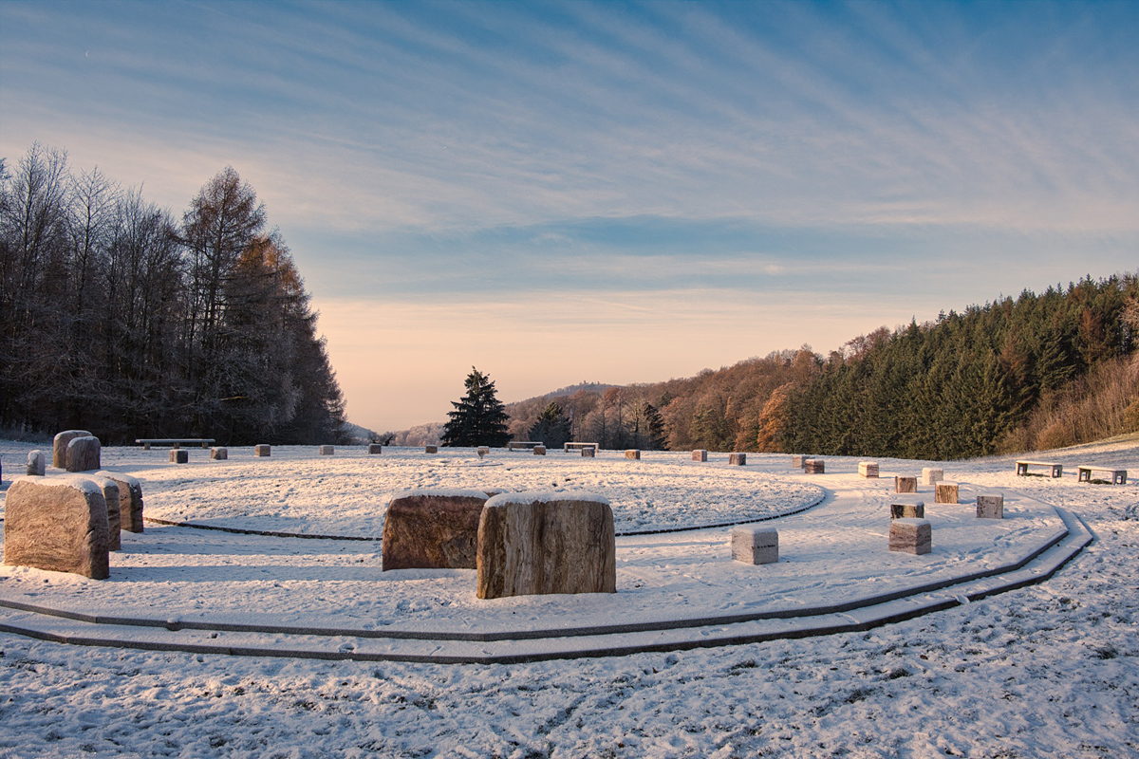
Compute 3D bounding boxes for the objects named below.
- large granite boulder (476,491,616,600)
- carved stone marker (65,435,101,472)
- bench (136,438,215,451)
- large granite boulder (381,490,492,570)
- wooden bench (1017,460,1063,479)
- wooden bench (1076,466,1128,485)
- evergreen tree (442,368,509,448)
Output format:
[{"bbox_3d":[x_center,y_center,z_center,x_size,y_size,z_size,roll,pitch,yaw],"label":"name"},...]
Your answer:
[{"bbox_3d":[-0.243,1.719,7.954,1.400,1.000,0.340,1,-2,-11],"label":"large granite boulder"},{"bbox_3d":[-13.930,2.114,21.765,0.270,1.000,1.050,0,-2,8],"label":"carved stone marker"},{"bbox_3d":[-17.184,2.822,33.205,3.100,0.430,0.450,3,-3,-40],"label":"bench"},{"bbox_3d":[-1.531,1.791,9.118,1.360,0.920,0.330,1,-2,-7],"label":"large granite boulder"},{"bbox_3d":[14.798,2.825,23.913,0.350,0.430,1.400,1,-2,-13],"label":"wooden bench"},{"bbox_3d":[15.269,2.740,21.785,0.360,0.440,1.350,1,-2,-7],"label":"wooden bench"},{"bbox_3d":[-8.077,2.273,64.957,5.700,6.800,5.700,1,-2,0],"label":"evergreen tree"}]

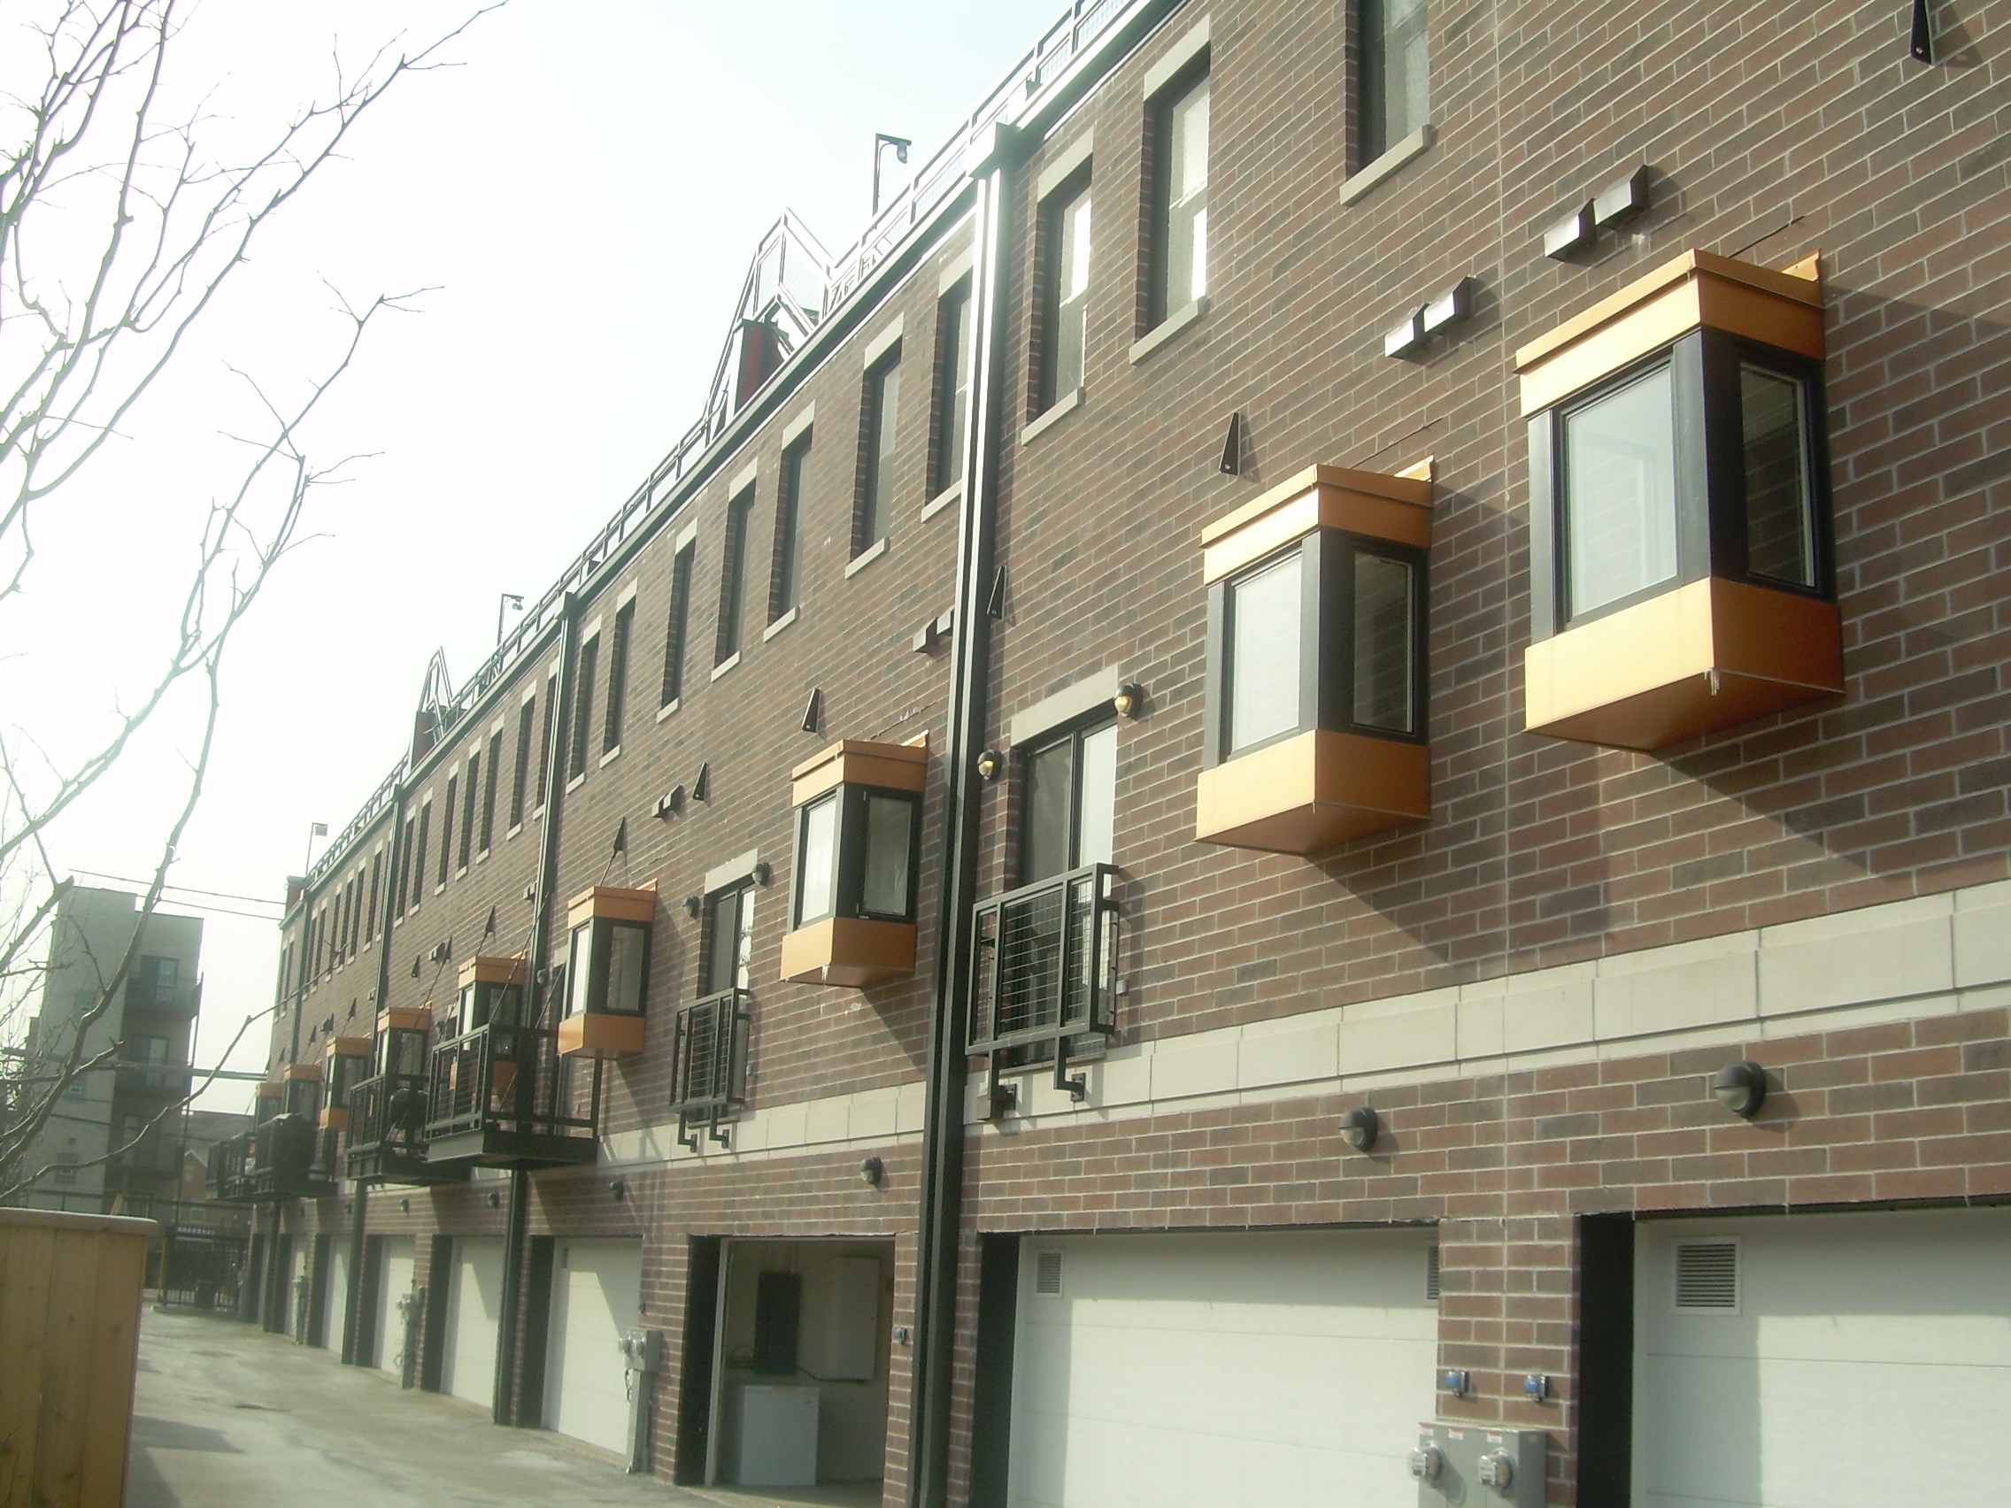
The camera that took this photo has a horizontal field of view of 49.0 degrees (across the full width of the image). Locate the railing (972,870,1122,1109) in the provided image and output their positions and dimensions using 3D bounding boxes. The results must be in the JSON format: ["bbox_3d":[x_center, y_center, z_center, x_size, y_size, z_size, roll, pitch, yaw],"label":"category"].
[{"bbox_3d":[0.199,1.439,13.134,0.165,1.320,1.750,9,-15,-23],"label":"railing"}]

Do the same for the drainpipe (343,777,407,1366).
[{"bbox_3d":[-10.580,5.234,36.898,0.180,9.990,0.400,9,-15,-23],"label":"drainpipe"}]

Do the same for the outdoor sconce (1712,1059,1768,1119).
[{"bbox_3d":[2.542,1.171,7.745,0.165,0.205,0.205,9,-15,-23],"label":"outdoor sconce"}]

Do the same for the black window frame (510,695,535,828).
[{"bbox_3d":[-6.239,0.126,28.869,0.140,1.700,0.840,9,-15,-23],"label":"black window frame"}]

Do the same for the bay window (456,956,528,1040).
[{"bbox_3d":[-6.291,3.255,26.796,0.610,1.645,1.040,9,-15,-23],"label":"bay window"}]

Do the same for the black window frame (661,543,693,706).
[{"bbox_3d":[-3.261,-1.306,22.478,0.140,1.700,0.690,9,-15,-23],"label":"black window frame"}]

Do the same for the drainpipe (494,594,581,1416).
[{"bbox_3d":[-5.445,2.811,25.566,0.140,9.760,0.370,9,-15,-23],"label":"drainpipe"}]

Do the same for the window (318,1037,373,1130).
[{"bbox_3d":[-11.215,5.618,37.544,0.610,1.645,1.040,9,-15,-23],"label":"window"}]

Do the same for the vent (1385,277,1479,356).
[{"bbox_3d":[1.980,-2.042,10.342,0.125,0.235,0.560,9,-15,-23],"label":"vent"}]

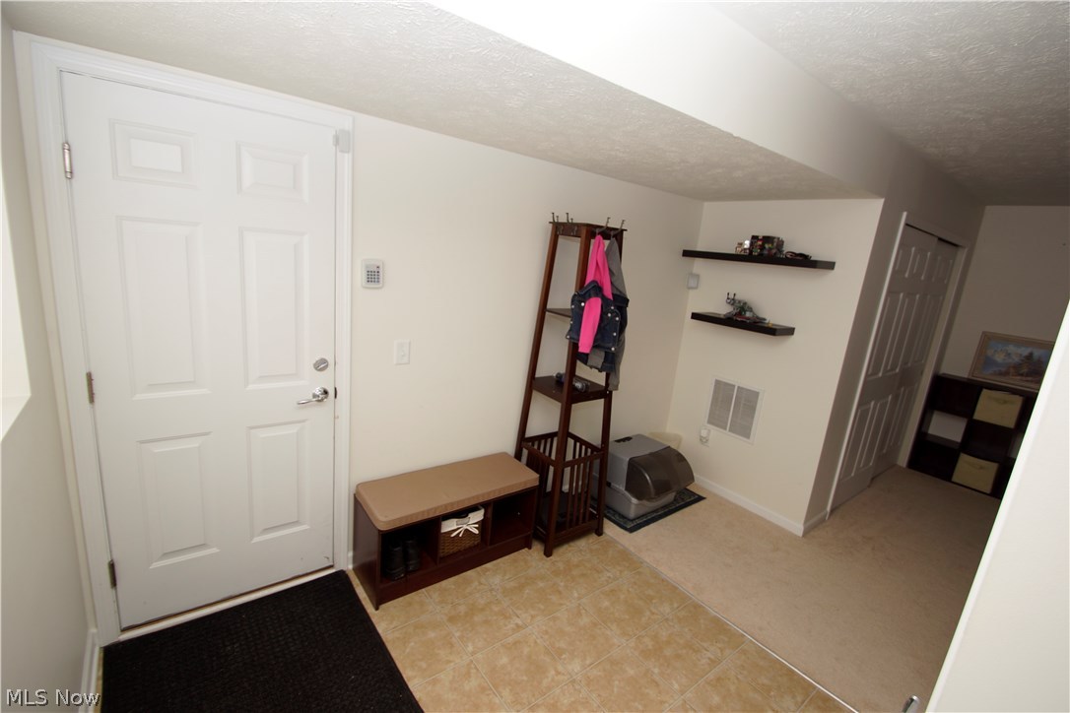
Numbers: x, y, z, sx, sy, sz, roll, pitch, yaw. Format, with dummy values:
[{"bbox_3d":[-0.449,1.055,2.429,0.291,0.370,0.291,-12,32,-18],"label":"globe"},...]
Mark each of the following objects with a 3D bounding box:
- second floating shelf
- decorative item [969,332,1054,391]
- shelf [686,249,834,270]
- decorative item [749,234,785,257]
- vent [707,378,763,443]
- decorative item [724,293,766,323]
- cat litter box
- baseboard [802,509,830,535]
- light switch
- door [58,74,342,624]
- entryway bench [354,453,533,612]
[{"bbox_3d":[1.442,-0.230,3.132,0.254,0.050,0.618,-4,15,-37],"label":"second floating shelf"},{"bbox_3d":[4.274,0.051,3.931,0.035,0.430,0.560,1,12,-38],"label":"decorative item"},{"bbox_3d":[1.480,-0.662,3.043,0.254,0.050,0.920,-4,15,-37],"label":"shelf"},{"bbox_3d":[1.529,-0.725,2.937,0.100,0.125,0.185,-4,15,-37],"label":"decorative item"},{"bbox_3d":[1.480,0.395,3.335,0.018,0.414,0.388,-4,15,-37],"label":"vent"},{"bbox_3d":[1.456,-0.333,3.069,0.260,0.175,0.130,16,16,39],"label":"decorative item"},{"bbox_3d":[0.782,0.858,3.237,0.510,0.400,0.490,-4,15,-37],"label":"cat litter box"},{"bbox_3d":[1.971,1.167,3.115,0.430,0.085,0.014,-4,15,-37],"label":"baseboard"},{"bbox_3d":[-0.659,-0.020,2.207,0.077,0.123,0.010,-4,15,-37],"label":"light switch"},{"bbox_3d":[-1.240,0.084,1.817,0.789,2.030,0.045,-4,15,-37],"label":"door"},{"bbox_3d":[-0.449,0.889,2.409,0.905,0.470,0.335,-4,15,-37],"label":"entryway bench"}]

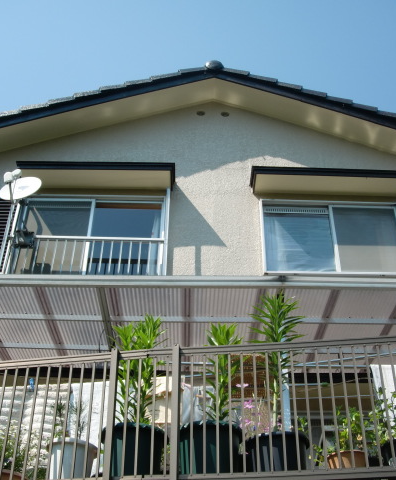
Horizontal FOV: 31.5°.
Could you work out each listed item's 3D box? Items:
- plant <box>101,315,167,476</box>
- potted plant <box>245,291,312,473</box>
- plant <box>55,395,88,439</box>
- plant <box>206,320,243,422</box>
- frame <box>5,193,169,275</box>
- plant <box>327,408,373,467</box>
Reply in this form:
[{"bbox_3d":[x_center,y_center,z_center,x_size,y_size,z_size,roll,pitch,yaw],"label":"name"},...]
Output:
[{"bbox_3d":[-0.350,0.904,4.116,0.381,1.100,0.381,1,-38,-1],"label":"plant"},{"bbox_3d":[0.438,0.834,4.076,0.353,1.294,0.353,1,-38,-1],"label":"potted plant"},{"bbox_3d":[-0.741,1.029,4.083,0.208,0.259,0.160,1,-38,-1],"label":"plant"},{"bbox_3d":[0.154,0.769,4.171,0.255,0.654,0.255,1,-38,-1],"label":"plant"},{"bbox_3d":[-1.225,-0.089,7.975,1.762,1.201,0.150,1,-38,-1],"label":"frame"},{"bbox_3d":[0.811,1.111,3.801,0.247,0.454,0.247,1,-38,-1],"label":"plant"}]

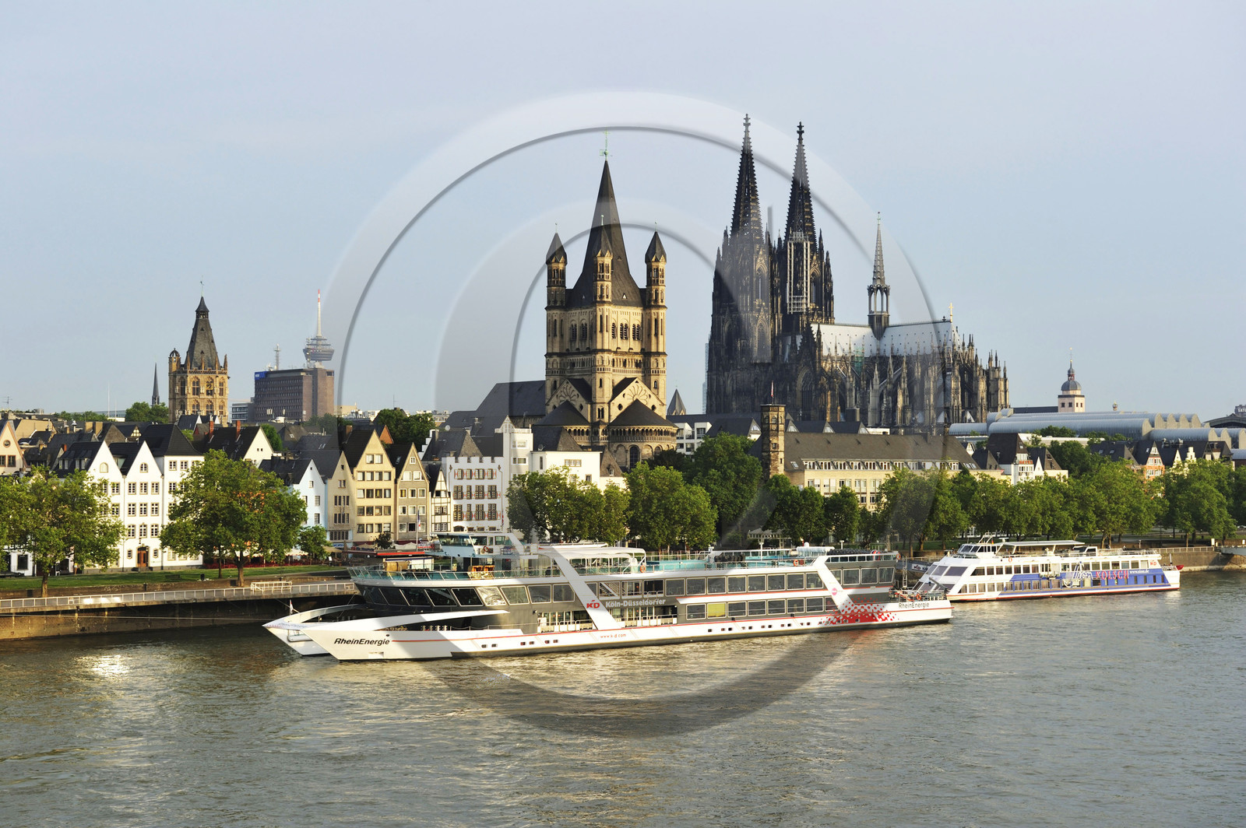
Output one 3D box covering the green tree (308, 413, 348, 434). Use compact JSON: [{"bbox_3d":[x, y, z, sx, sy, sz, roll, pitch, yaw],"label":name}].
[{"bbox_3d":[-80.889,8.896,519.709,11.458,18.866,11.458,0,-2,0],"label":"green tree"}]

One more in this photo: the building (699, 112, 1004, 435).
[{"bbox_3d":[99.260,-50.458,783.086,86.000,155.000,145.000,1,-2,-37],"label":"building"}]

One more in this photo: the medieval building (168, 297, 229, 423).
[{"bbox_3d":[-112.316,-4.831,505.084,13.200,53.500,13.200,1,-2,-35],"label":"medieval building"}]

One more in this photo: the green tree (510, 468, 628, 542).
[{"bbox_3d":[-8.485,16.012,293.756,18.012,15.780,18.012,0,-2,0],"label":"green tree"}]

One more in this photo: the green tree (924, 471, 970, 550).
[{"bbox_3d":[59.669,17.636,349.776,8.419,14.498,8.419,0,-2,0],"label":"green tree"}]

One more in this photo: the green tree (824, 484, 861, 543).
[{"bbox_3d":[39.024,18.607,337.810,6.574,12.308,6.574,0,-2,0],"label":"green tree"}]

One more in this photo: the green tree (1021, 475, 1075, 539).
[{"bbox_3d":[82.670,19.030,370.000,11.000,14.200,10.500,0,-2,13],"label":"green tree"}]

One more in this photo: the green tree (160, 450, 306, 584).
[{"bbox_3d":[-50.183,13.468,244.601,18.500,17.800,17.000,0,-2,-12],"label":"green tree"}]

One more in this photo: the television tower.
[{"bbox_3d":[-425.542,-39.807,2662.523,43.000,262.000,43.000,0,-2,0],"label":"television tower"}]

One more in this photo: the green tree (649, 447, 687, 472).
[{"bbox_3d":[8.262,14.475,354.620,9.500,16.000,9.500,0,-2,1],"label":"green tree"}]

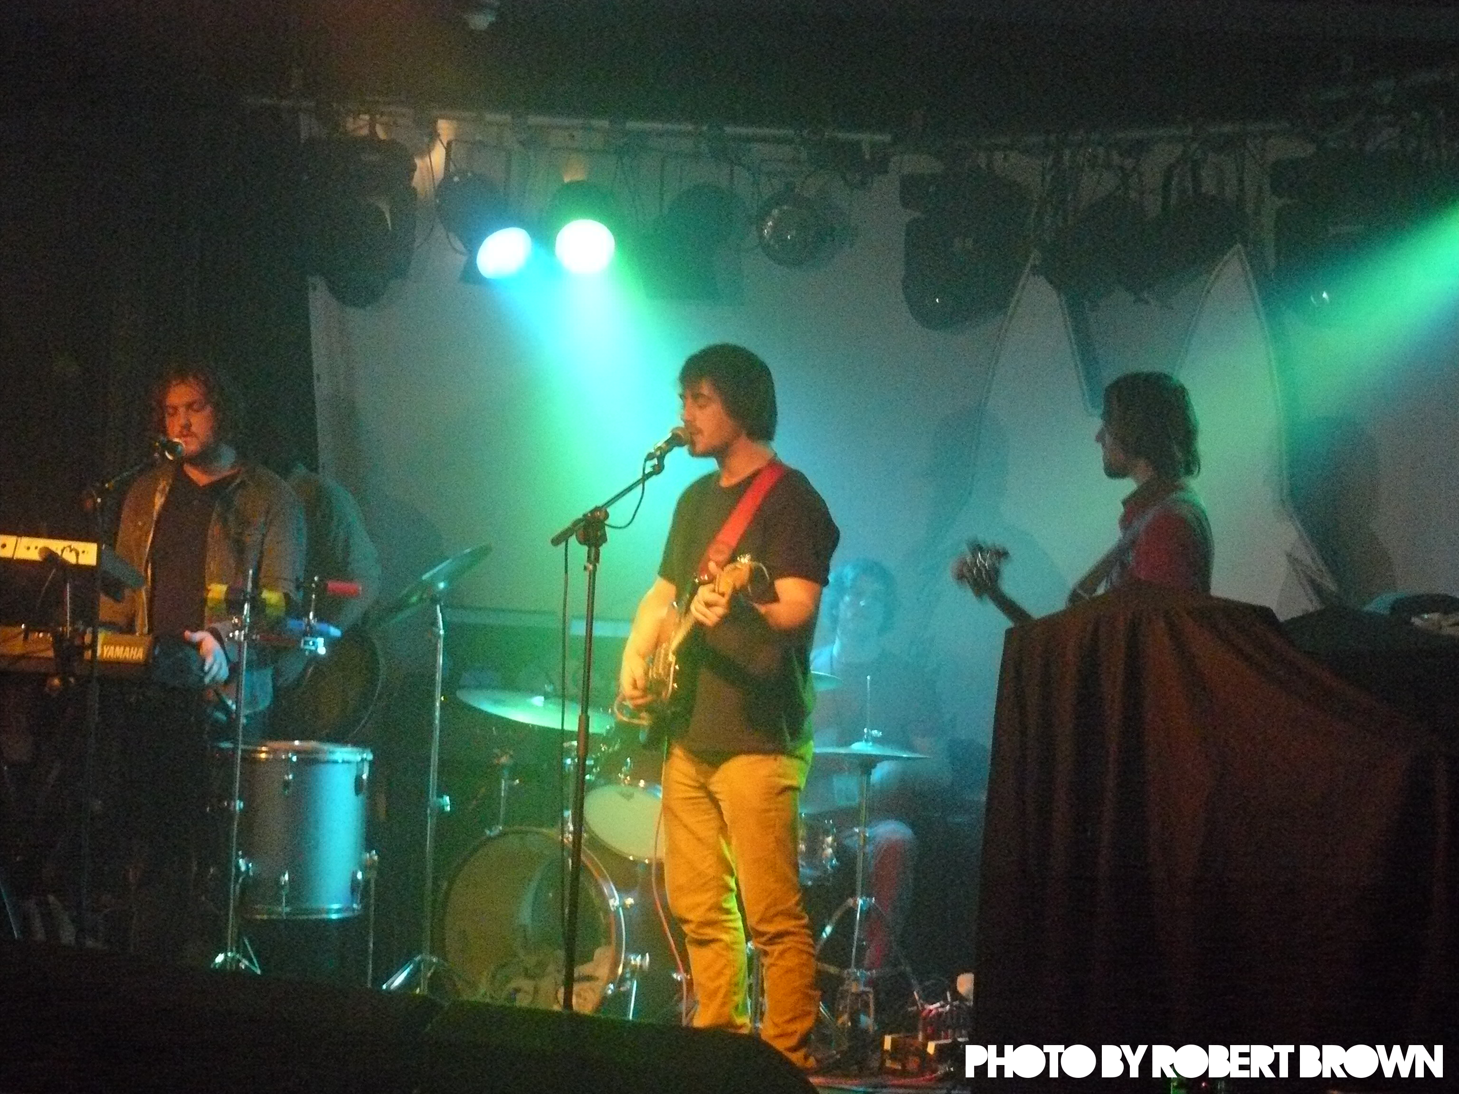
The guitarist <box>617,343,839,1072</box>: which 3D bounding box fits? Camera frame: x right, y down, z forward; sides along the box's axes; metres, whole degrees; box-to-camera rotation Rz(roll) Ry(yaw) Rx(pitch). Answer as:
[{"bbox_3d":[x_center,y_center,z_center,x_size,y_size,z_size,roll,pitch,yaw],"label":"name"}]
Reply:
[{"bbox_3d":[0.016,0.377,7.176,0.450,1.770,0.520,5,-5,-42],"label":"guitarist"}]

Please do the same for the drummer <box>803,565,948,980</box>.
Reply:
[{"bbox_3d":[0.395,0.697,8.642,0.600,1.340,0.750,0,-4,24],"label":"drummer"}]

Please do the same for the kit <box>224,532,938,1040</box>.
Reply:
[{"bbox_3d":[-0.445,0.647,8.342,1.950,1.350,1.300,0,-4,22],"label":"kit"}]

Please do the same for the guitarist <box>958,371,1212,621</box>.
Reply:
[{"bbox_3d":[0.957,0.423,7.506,0.550,1.780,0.600,2,-4,-8],"label":"guitarist"}]

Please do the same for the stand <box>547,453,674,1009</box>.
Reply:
[{"bbox_3d":[-0.330,0.497,6.947,0.550,1.480,0.480,5,-5,-38],"label":"stand"}]

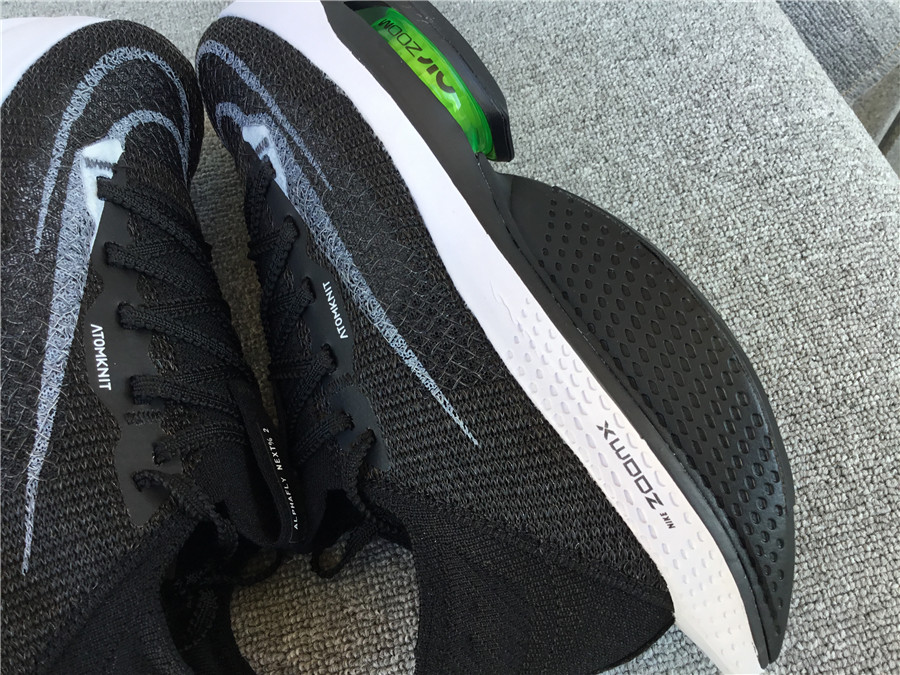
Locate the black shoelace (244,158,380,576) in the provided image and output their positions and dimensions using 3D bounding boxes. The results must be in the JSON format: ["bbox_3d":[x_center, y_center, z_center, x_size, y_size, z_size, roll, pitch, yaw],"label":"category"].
[{"bbox_3d":[-0.044,0.009,0.242,0.034,0.046,0.126,-22,64,-7],"label":"black shoelace"}]

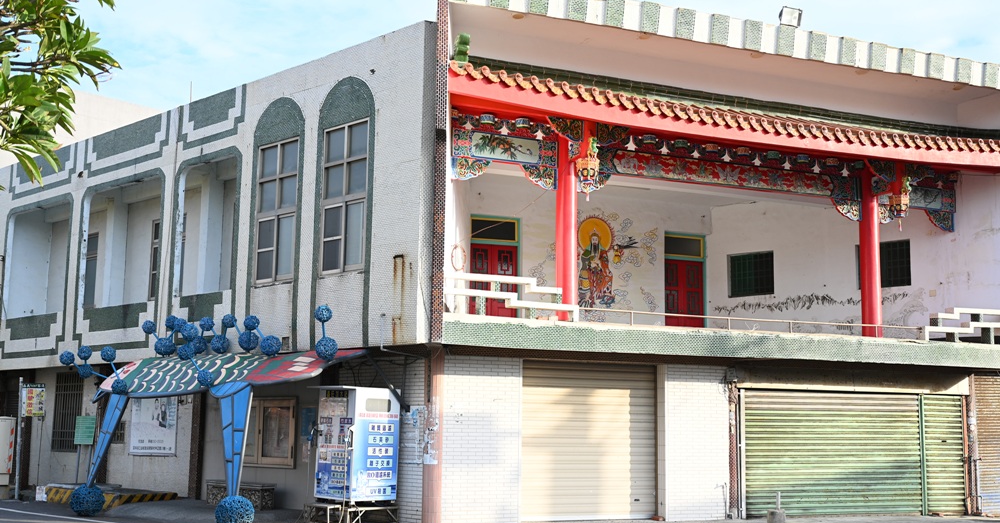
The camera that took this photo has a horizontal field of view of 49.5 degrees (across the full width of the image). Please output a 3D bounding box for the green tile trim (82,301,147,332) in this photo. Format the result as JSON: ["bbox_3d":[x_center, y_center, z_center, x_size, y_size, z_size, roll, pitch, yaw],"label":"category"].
[{"bbox_3d":[-8.170,1.204,23.035,2.685,0.515,0.100,-7,-12,42],"label":"green tile trim"}]

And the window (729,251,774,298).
[{"bbox_3d":[5.722,0.303,24.532,1.130,0.975,0.140,-7,-11,41],"label":"window"}]

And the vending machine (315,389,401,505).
[{"bbox_3d":[-2.140,2.720,16.175,0.855,1.634,0.913,-8,-12,43],"label":"vending machine"}]

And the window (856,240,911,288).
[{"bbox_3d":[7.838,0.076,22.072,1.151,0.922,0.120,-7,-11,43],"label":"window"}]

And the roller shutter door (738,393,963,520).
[{"bbox_3d":[6.365,3.420,19.159,4.805,2.169,0.120,4,-9,-22],"label":"roller shutter door"}]

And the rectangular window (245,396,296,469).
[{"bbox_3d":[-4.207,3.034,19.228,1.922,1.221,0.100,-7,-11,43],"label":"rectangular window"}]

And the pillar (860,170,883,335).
[{"bbox_3d":[6.891,-0.167,20.219,0.360,3.208,0.360,4,-9,-22],"label":"pillar"}]

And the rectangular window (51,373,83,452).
[{"bbox_3d":[-10.055,3.517,25.266,1.320,1.840,0.120,-7,-12,42],"label":"rectangular window"}]

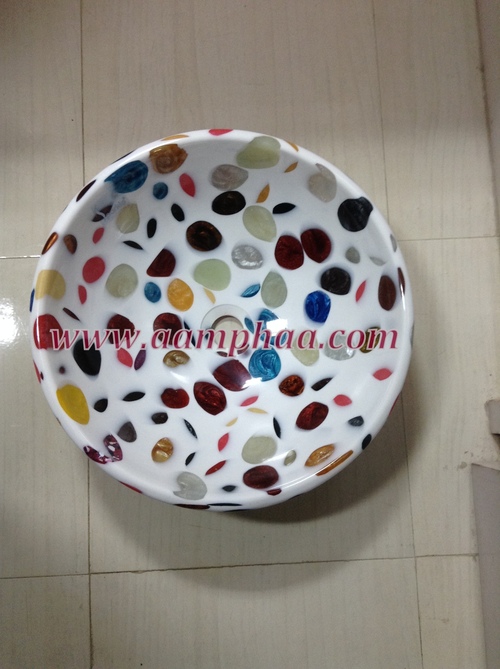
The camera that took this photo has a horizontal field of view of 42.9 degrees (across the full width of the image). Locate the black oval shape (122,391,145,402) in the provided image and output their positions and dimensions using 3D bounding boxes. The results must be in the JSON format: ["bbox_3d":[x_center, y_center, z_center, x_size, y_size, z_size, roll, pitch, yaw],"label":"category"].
[{"bbox_3d":[-0.134,0.072,0.730,0.005,0.033,0.011,-43,69,37],"label":"black oval shape"}]

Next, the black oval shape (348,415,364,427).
[{"bbox_3d":[0.113,0.092,0.669,0.005,0.022,0.013,42,61,-27],"label":"black oval shape"}]

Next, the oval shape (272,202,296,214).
[{"bbox_3d":[0.039,-0.148,0.741,0.031,0.005,0.013,-9,124,32],"label":"oval shape"}]

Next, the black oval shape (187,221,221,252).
[{"bbox_3d":[-0.056,-0.118,0.770,0.041,0.011,0.037,-1,113,-7],"label":"black oval shape"}]

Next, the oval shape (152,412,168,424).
[{"bbox_3d":[-0.104,0.096,0.730,0.020,0.006,0.015,3,53,-23],"label":"oval shape"}]

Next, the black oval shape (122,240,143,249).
[{"bbox_3d":[-0.136,-0.105,0.743,0.026,0.005,0.008,19,99,-36],"label":"black oval shape"}]

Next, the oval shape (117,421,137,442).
[{"bbox_3d":[-0.133,0.108,0.692,0.022,0.030,0.007,37,119,-1],"label":"oval shape"}]

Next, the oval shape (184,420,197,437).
[{"bbox_3d":[-0.068,0.109,0.732,0.007,0.005,0.026,-16,56,-25],"label":"oval shape"}]

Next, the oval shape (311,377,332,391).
[{"bbox_3d":[0.083,0.056,0.736,0.024,0.006,0.011,-46,50,5],"label":"oval shape"}]

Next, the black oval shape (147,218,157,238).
[{"bbox_3d":[-0.116,-0.125,0.747,0.012,0.005,0.025,-13,128,-26],"label":"black oval shape"}]

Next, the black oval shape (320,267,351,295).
[{"bbox_3d":[0.100,-0.062,0.743,0.040,0.010,0.031,5,101,36],"label":"black oval shape"}]

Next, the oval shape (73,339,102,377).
[{"bbox_3d":[-0.182,0.026,0.705,0.035,0.011,0.041,18,62,-42],"label":"oval shape"}]

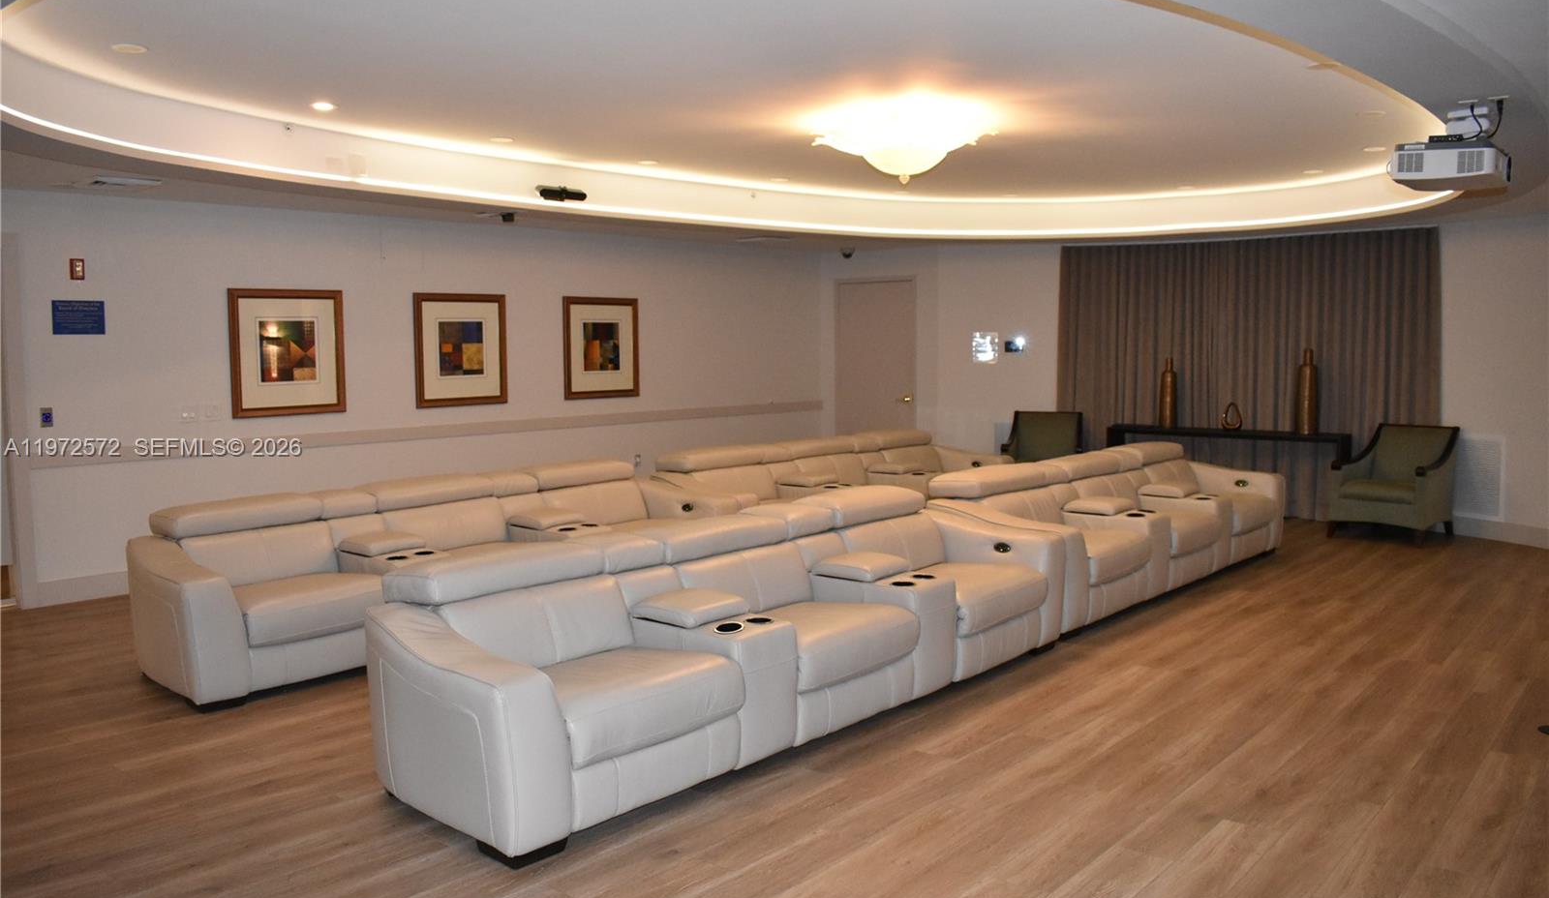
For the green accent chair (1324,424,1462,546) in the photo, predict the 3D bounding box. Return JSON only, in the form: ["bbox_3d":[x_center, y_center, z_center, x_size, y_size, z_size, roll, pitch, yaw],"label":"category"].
[{"bbox_3d":[4.872,0.266,9.105,0.717,0.865,0.708,-5,7,-39],"label":"green accent chair"}]

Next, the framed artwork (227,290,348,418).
[{"bbox_3d":[-3.321,-0.658,7.947,0.040,0.857,0.790,5,8,44],"label":"framed artwork"}]

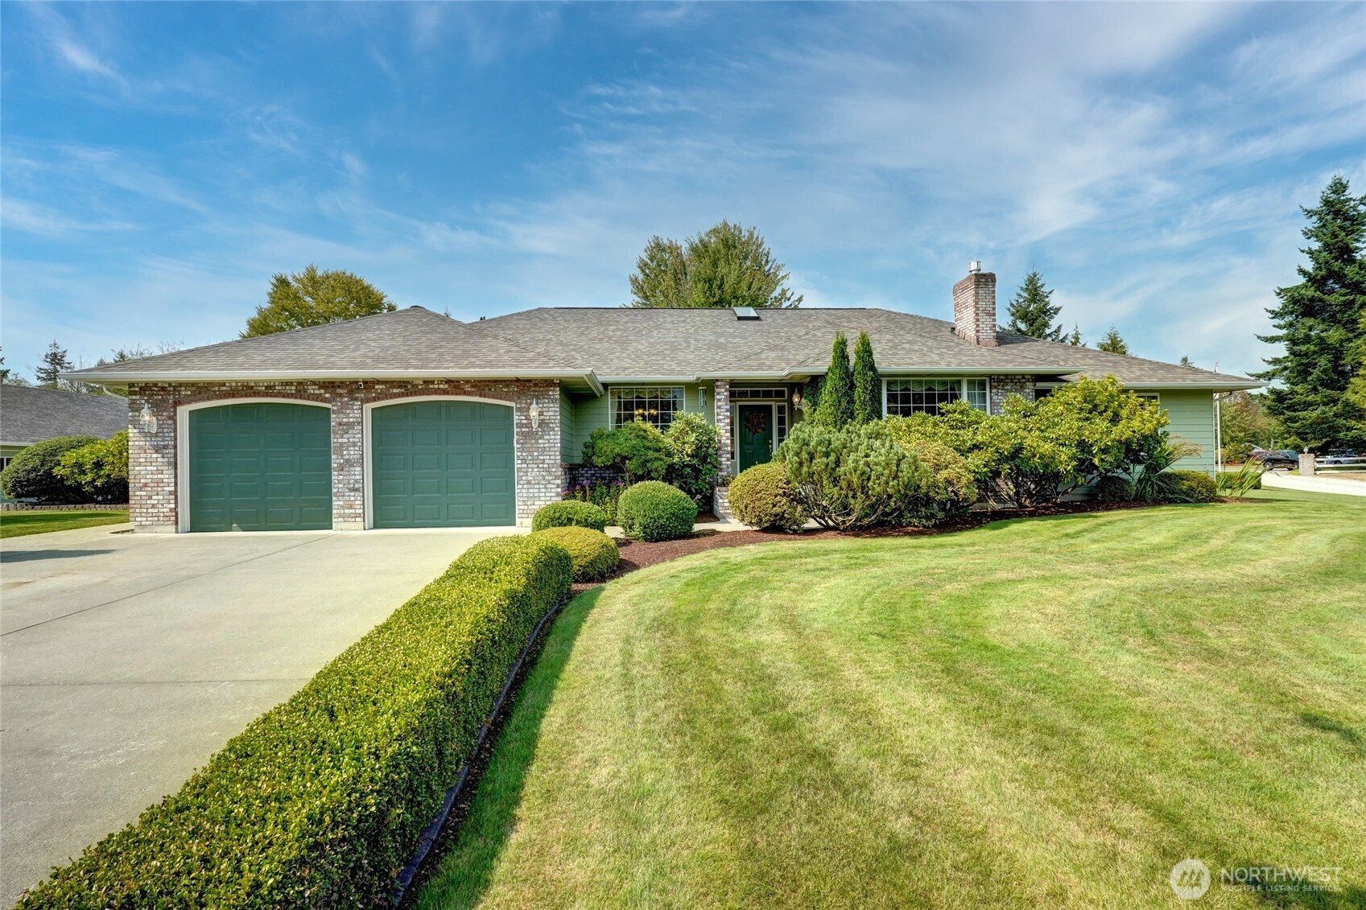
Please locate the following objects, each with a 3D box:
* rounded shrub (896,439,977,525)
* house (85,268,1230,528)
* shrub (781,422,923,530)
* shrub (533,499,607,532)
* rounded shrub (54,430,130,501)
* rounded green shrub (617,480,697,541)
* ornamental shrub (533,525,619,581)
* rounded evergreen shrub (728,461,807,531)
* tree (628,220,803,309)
[{"bbox_3d":[4.515,0.457,10.893,1.559,1.489,1.500,-1,-1,-3],"label":"rounded shrub"},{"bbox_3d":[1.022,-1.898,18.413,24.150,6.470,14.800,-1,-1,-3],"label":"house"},{"bbox_3d":[2.829,0.335,10.091,2.332,1.772,2.000,-1,-1,-3],"label":"shrub"},{"bbox_3d":[-1.702,0.982,9.197,1.110,0.605,1.100,-1,-1,-3],"label":"shrub"},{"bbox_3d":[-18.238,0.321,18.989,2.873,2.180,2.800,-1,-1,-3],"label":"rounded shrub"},{"bbox_3d":[-0.391,0.827,9.246,1.211,0.873,1.200,-1,-1,-3],"label":"rounded green shrub"},{"bbox_3d":[-1.127,0.995,6.397,0.904,0.504,0.920,-1,-1,-3],"label":"ornamental shrub"},{"bbox_3d":[1.447,0.677,10.344,1.351,1.136,1.300,-1,-1,-3],"label":"rounded evergreen shrub"},{"bbox_3d":[1.940,-5.842,33.927,10.281,14.629,10.400,-1,-1,-3],"label":"tree"}]

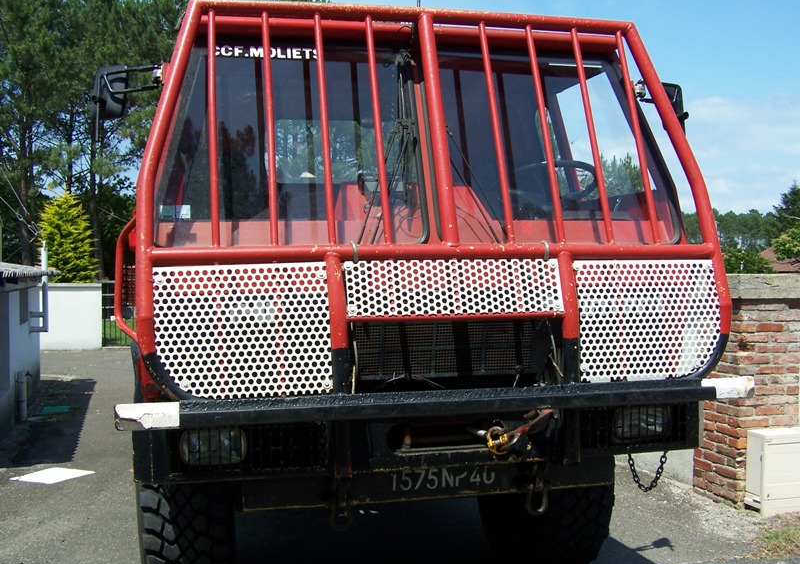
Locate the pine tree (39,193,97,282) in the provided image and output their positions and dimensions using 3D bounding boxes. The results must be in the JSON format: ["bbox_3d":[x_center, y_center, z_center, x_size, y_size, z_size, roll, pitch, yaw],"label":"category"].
[{"bbox_3d":[-7.930,-0.380,21.000,1.600,3.500,1.600,0,1,0],"label":"pine tree"}]

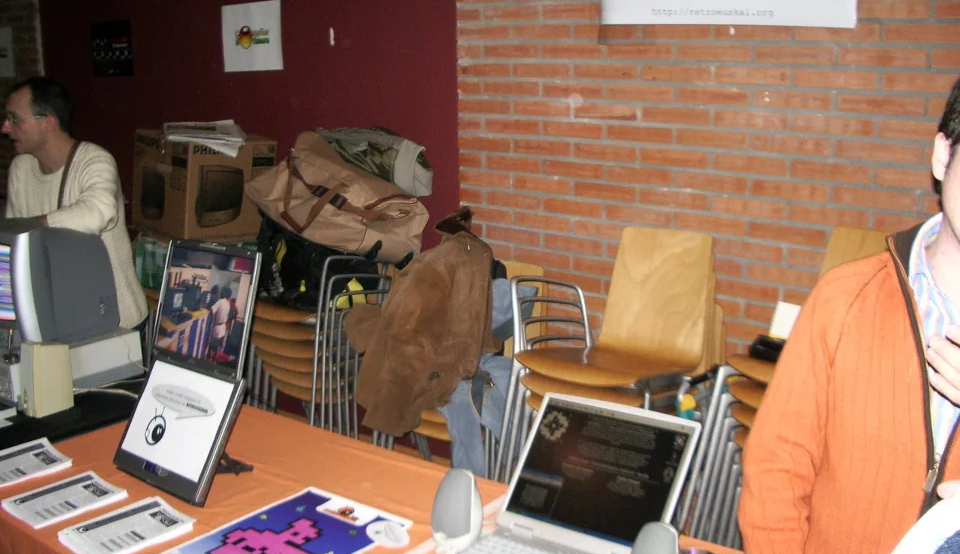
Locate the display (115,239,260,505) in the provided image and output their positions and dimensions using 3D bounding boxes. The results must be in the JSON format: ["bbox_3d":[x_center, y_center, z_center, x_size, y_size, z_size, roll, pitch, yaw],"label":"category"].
[{"bbox_3d":[-0.660,0.195,2.185,0.352,0.515,0.215,10,16,41],"label":"display"}]

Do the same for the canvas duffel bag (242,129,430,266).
[{"bbox_3d":[-0.509,-0.277,3.420,0.640,0.275,0.275,29,23,14],"label":"canvas duffel bag"}]

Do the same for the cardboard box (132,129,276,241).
[{"bbox_3d":[-1.125,-0.379,3.950,0.370,0.415,0.440,16,16,34],"label":"cardboard box"}]

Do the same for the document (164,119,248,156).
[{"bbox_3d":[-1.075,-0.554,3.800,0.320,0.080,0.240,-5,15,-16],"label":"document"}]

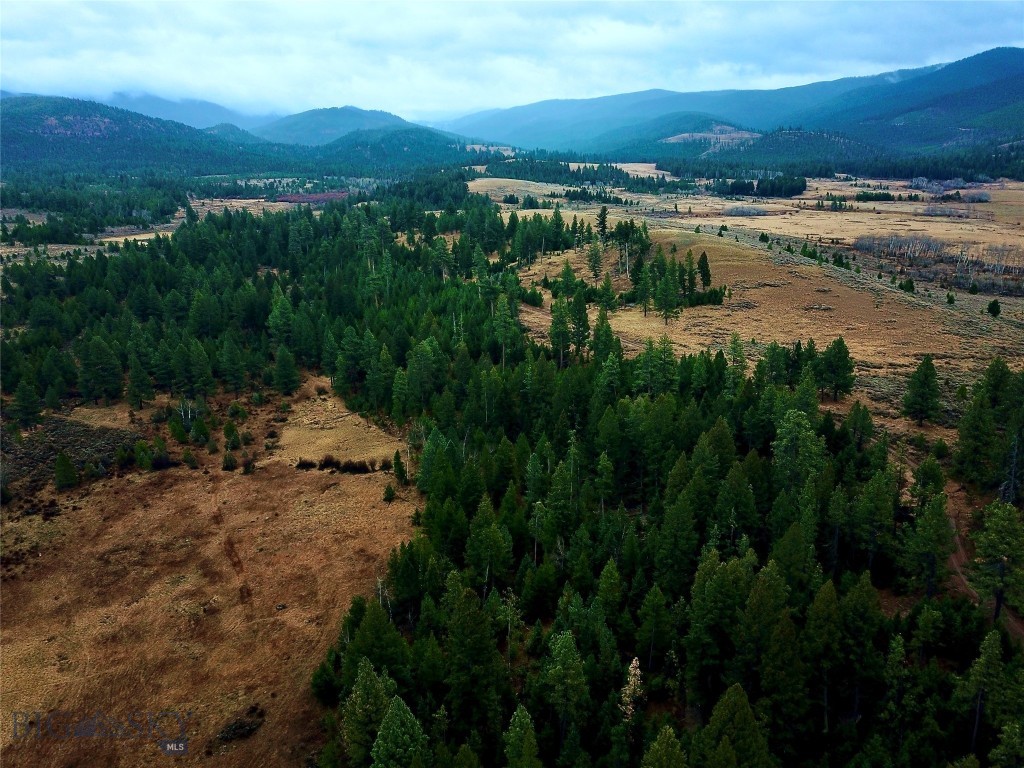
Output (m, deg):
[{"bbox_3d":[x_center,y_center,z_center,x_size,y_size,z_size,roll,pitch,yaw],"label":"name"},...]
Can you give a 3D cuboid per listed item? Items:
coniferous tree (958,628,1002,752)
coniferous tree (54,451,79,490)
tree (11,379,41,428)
[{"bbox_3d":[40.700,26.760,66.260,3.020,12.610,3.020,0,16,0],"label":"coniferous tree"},{"bbox_3d":[-81.870,15.840,140.560,4.020,7.520,4.020,0,17,0],"label":"coniferous tree"},{"bbox_3d":[-111.310,4.370,175.050,6.830,11.270,6.830,0,17,0],"label":"tree"}]

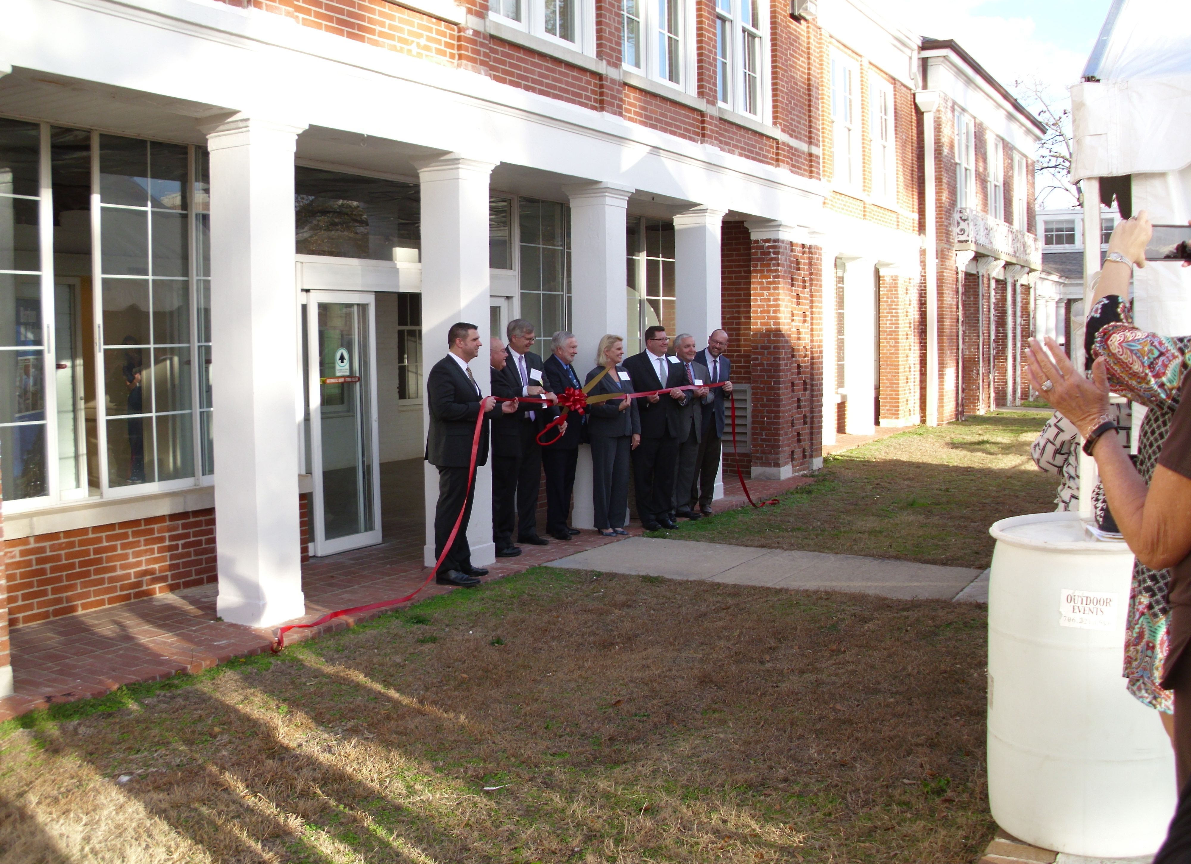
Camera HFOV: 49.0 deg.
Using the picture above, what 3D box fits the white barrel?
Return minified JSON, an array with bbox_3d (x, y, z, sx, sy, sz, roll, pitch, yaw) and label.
[{"bbox_3d":[1.500,0.757,3.990,0.590,0.900,0.590,0,4,0],"label":"white barrel"}]

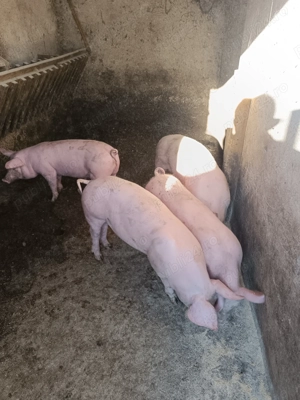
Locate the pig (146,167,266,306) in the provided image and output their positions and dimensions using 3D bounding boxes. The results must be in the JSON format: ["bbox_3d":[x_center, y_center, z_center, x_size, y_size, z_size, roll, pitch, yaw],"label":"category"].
[{"bbox_3d":[0.270,0.217,1.892,0.330,0.580,1.100,-17,35,-25],"label":"pig"}]

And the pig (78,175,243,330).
[{"bbox_3d":[0.000,0.254,1.810,0.360,0.600,1.130,-25,39,-35],"label":"pig"}]

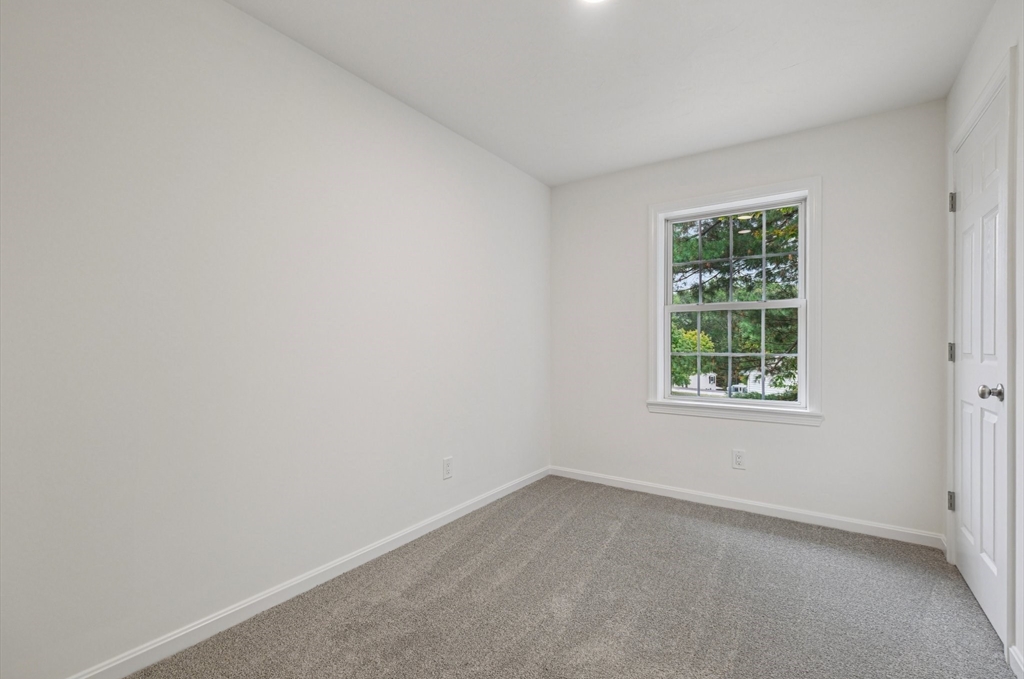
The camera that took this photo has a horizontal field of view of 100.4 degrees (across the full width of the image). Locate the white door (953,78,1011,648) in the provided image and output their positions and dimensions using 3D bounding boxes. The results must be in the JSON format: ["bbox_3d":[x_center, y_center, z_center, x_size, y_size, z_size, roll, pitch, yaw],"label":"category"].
[{"bbox_3d":[1.989,0.091,1.806,0.050,2.030,0.700,0,0,36],"label":"white door"}]

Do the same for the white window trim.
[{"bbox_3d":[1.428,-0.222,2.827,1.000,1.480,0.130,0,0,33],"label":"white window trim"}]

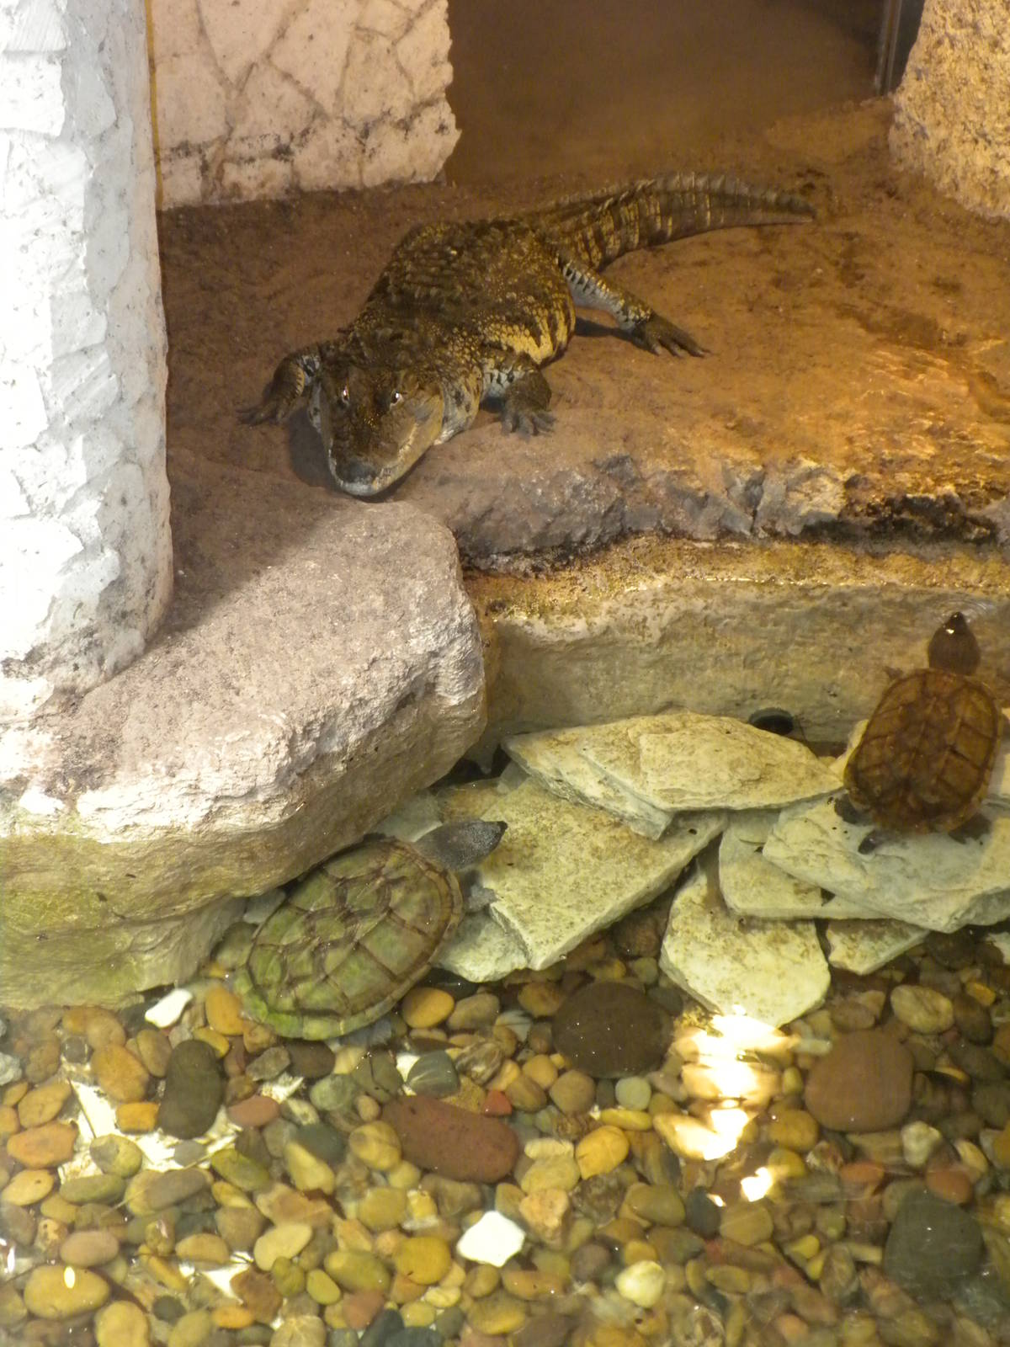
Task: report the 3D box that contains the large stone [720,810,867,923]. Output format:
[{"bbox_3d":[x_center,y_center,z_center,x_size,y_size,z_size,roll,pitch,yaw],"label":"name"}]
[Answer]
[{"bbox_3d":[0.289,0.188,2.290,0.160,0.040,0.140,3,43,2],"label":"large stone"}]

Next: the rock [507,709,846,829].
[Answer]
[{"bbox_3d":[0.168,0.097,2.336,0.315,0.050,0.130,3,48,1],"label":"rock"}]

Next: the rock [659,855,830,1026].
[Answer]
[{"bbox_3d":[0.230,0.254,2.250,0.155,0.045,0.190,3,43,2],"label":"rock"}]

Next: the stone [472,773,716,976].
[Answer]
[{"bbox_3d":[0.083,0.188,2.284,0.250,0.045,0.170,-32,52,-31],"label":"stone"}]

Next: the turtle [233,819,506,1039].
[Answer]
[{"bbox_3d":[-0.134,0.243,2.218,0.155,0.085,0.270,31,50,33],"label":"turtle"}]

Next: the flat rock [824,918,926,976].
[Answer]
[{"bbox_3d":[0.360,0.261,2.253,0.105,0.030,0.090,3,41,2],"label":"flat rock"}]

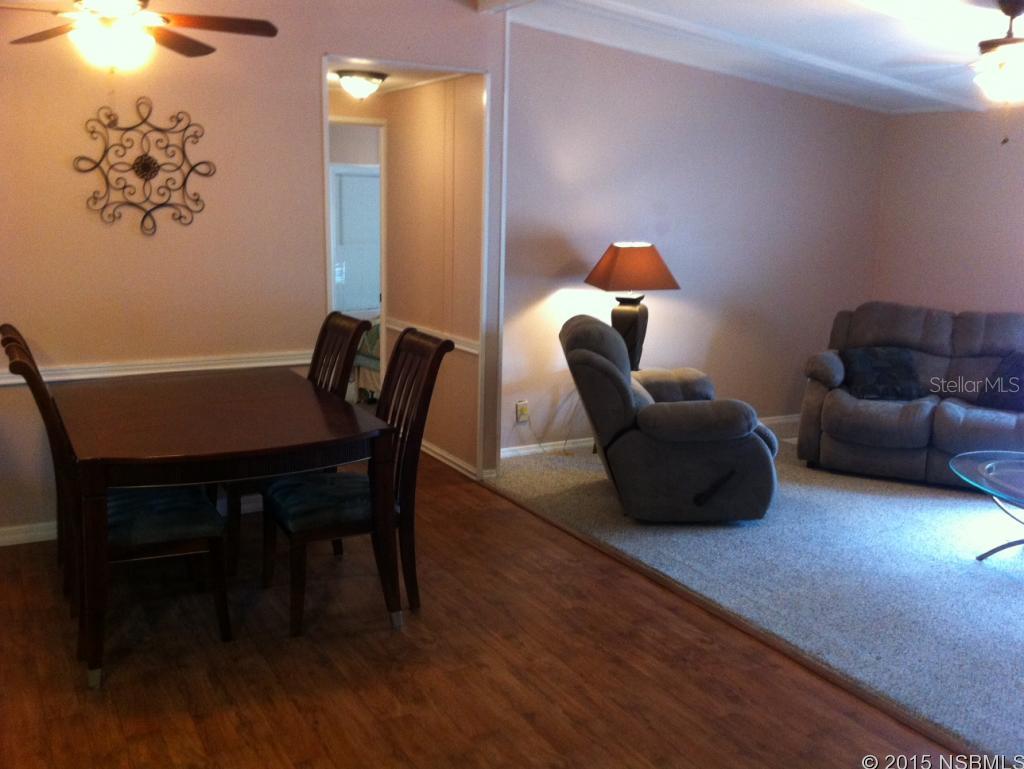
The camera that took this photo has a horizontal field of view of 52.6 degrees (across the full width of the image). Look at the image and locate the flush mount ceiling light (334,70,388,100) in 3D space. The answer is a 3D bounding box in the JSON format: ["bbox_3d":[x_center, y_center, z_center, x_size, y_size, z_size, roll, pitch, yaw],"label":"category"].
[{"bbox_3d":[-0.832,-1.646,5.754,0.307,0.129,0.307,-4,12,-26],"label":"flush mount ceiling light"}]

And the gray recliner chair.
[{"bbox_3d":[0.772,0.116,5.471,1.059,0.990,1.020,0,11,-3],"label":"gray recliner chair"}]

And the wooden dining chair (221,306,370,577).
[{"bbox_3d":[-0.996,0.228,4.563,0.653,1.054,0.515,-4,12,-26],"label":"wooden dining chair"}]

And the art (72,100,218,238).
[{"bbox_3d":[-1.631,-0.970,4.635,0.614,0.614,0.030,-4,12,-26],"label":"art"}]

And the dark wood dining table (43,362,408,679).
[{"bbox_3d":[-1.193,0.458,4.117,1.059,0.758,1.525,-4,12,-26],"label":"dark wood dining table"}]

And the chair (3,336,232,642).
[{"bbox_3d":[-1.379,0.389,3.684,0.663,1.054,0.515,-4,12,-26],"label":"chair"}]

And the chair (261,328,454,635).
[{"bbox_3d":[-0.613,0.341,4.007,0.663,1.054,0.515,-4,12,-26],"label":"chair"}]

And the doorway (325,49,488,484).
[{"bbox_3d":[-0.549,-0.532,5.467,0.881,2.218,0.119,-4,12,-26],"label":"doorway"}]

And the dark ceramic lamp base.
[{"bbox_3d":[0.694,-0.296,6.193,0.188,0.495,0.188,6,12,26],"label":"dark ceramic lamp base"}]

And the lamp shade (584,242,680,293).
[{"bbox_3d":[0.706,-0.702,6.117,0.450,0.247,0.450,-1,11,-12],"label":"lamp shade"}]

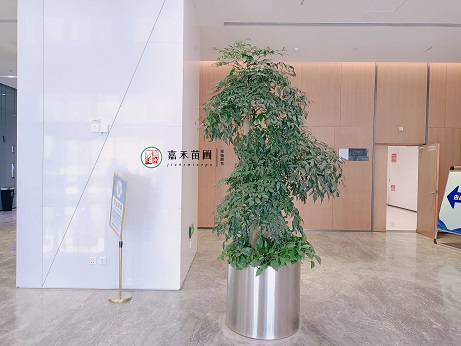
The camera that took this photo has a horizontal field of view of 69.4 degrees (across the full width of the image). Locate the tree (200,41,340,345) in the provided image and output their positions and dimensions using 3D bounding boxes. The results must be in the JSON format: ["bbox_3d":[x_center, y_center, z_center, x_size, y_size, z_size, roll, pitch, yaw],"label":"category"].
[{"bbox_3d":[0.418,0.080,3.289,1.420,2.790,1.250,1,1,0],"label":"tree"}]

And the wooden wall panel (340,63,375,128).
[{"bbox_3d":[3.077,-1.882,8.070,0.803,1.571,0.050,1,1,1],"label":"wooden wall panel"}]

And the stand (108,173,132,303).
[{"bbox_3d":[-1.272,0.728,3.877,0.280,1.440,0.500,0,2,-37],"label":"stand"}]

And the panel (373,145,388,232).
[{"bbox_3d":[3.638,0.365,8.108,0.352,2.122,0.050,1,1,1],"label":"panel"}]

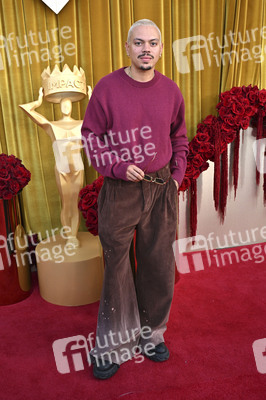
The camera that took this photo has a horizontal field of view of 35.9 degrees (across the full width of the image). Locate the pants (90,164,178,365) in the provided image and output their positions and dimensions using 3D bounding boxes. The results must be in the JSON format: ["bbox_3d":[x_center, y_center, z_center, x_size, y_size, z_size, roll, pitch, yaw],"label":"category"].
[{"bbox_3d":[-0.002,0.348,2.238,0.450,1.140,0.370,-3,20,-7],"label":"pants"}]

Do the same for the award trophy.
[{"bbox_3d":[-0.432,-0.098,2.871,0.590,1.620,0.510,-6,20,-12],"label":"award trophy"}]

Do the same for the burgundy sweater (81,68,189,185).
[{"bbox_3d":[0.006,-0.356,1.950,0.520,0.570,0.360,-3,20,-5],"label":"burgundy sweater"}]

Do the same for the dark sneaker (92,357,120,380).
[{"bbox_3d":[-0.124,0.877,2.376,0.130,0.115,0.300,4,20,13],"label":"dark sneaker"}]

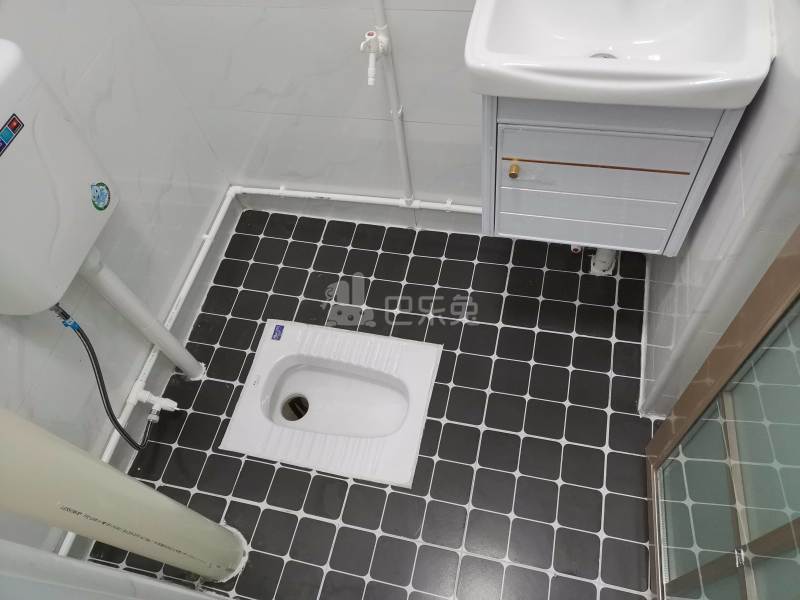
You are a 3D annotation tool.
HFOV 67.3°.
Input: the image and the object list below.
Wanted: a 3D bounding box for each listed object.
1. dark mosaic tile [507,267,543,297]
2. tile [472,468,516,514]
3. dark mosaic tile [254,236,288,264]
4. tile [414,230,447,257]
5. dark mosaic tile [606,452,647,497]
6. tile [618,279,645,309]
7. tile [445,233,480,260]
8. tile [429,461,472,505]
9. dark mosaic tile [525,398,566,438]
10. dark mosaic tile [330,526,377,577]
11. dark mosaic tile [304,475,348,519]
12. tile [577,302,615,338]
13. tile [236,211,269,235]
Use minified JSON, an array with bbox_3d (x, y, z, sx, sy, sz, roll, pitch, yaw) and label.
[{"bbox_3d":[0.362,-0.050,1.733,0.095,0.010,0.095,8,61,14],"label":"dark mosaic tile"},{"bbox_3d":[0.226,0.460,1.448,0.095,0.010,0.095,8,61,14],"label":"tile"},{"bbox_3d":[-0.409,-0.154,1.924,0.096,0.008,0.096,8,61,14],"label":"dark mosaic tile"},{"bbox_3d":[0.097,-0.171,1.859,0.097,0.010,0.097,7,60,14],"label":"tile"},{"bbox_3d":[0.539,0.415,1.426,0.097,0.009,0.097,8,61,13],"label":"dark mosaic tile"},{"bbox_3d":[0.640,-0.012,1.665,0.067,0.009,0.096,8,60,14],"label":"tile"},{"bbox_3d":[0.194,-0.159,1.836,0.097,0.010,0.097,7,60,14],"label":"tile"},{"bbox_3d":[0.129,0.448,1.472,0.095,0.010,0.095,8,61,14],"label":"tile"},{"bbox_3d":[0.367,0.303,1.520,0.095,0.010,0.095,8,61,14],"label":"dark mosaic tile"},{"bbox_3d":[-0.109,0.593,1.421,0.096,0.008,0.096,8,61,14],"label":"dark mosaic tile"},{"bbox_3d":[-0.184,0.491,1.496,0.096,0.008,0.096,7,61,14],"label":"dark mosaic tile"},{"bbox_3d":[0.533,0.062,1.638,0.096,0.009,0.096,8,60,14],"label":"tile"},{"bbox_3d":[-0.486,-0.252,1.996,0.096,0.008,0.096,8,61,14],"label":"tile"}]

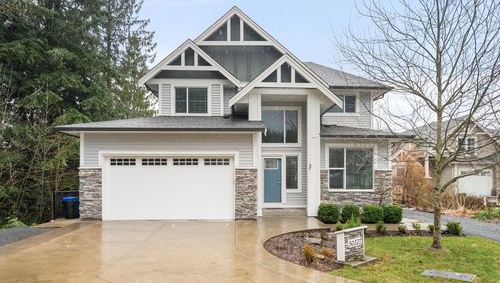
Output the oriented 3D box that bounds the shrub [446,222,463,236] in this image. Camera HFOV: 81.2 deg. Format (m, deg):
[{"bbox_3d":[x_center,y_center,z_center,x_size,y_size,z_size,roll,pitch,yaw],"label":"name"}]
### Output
[{"bbox_3d":[5.897,2.521,8.400,0.450,0.400,0.450,0,-2,-1],"label":"shrub"}]

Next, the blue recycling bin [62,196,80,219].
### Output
[{"bbox_3d":[-7.435,2.786,12.200,0.700,0.950,0.700,0,-2,-1],"label":"blue recycling bin"}]

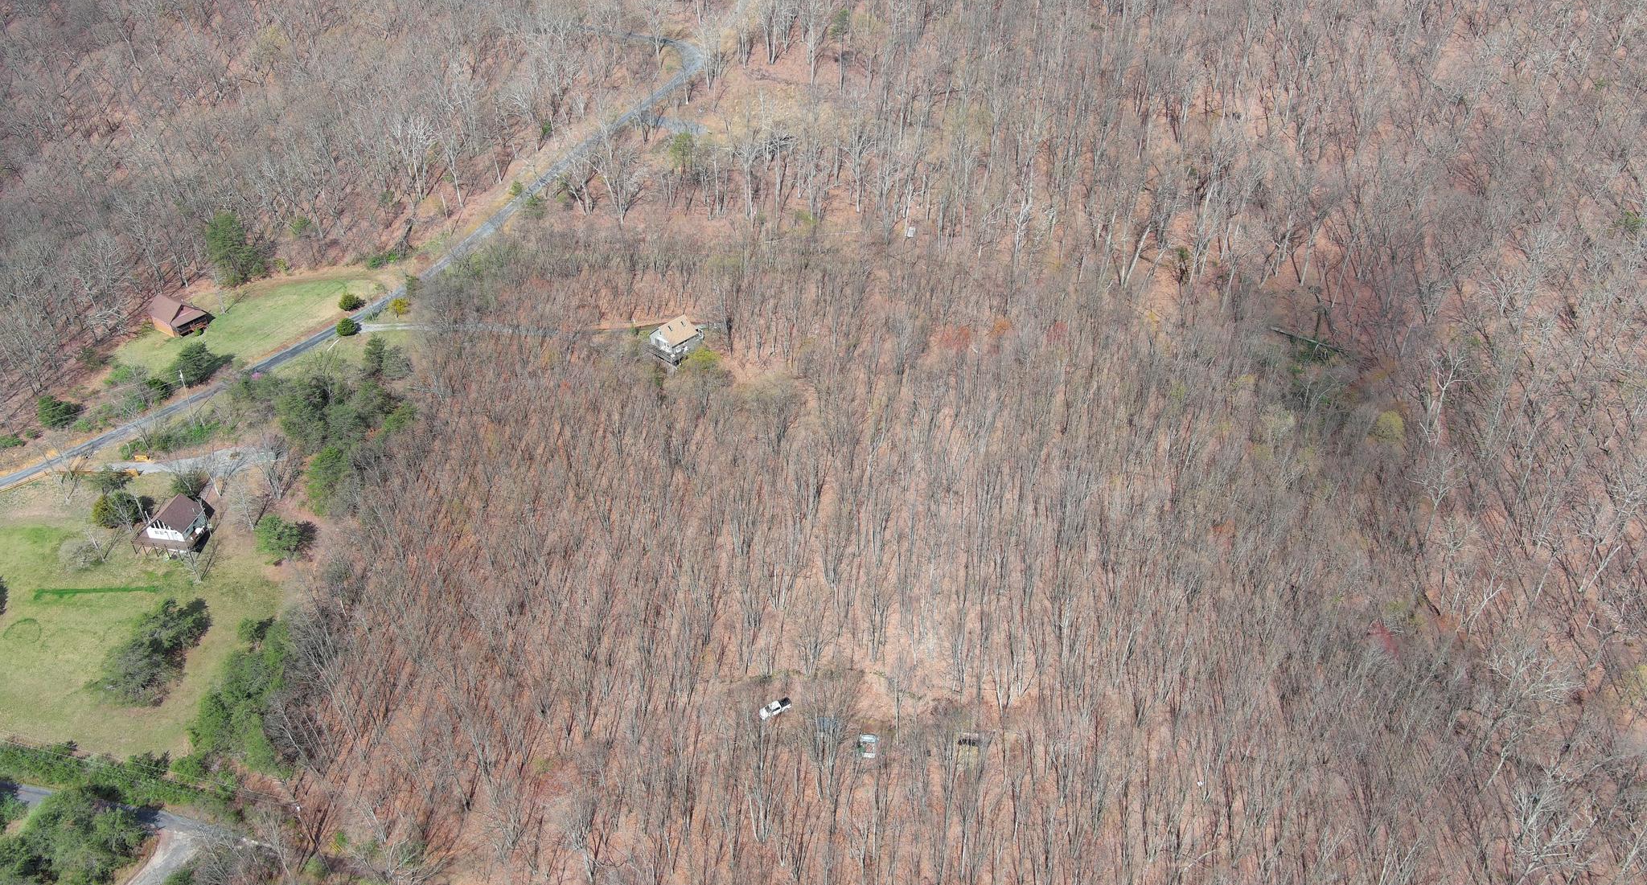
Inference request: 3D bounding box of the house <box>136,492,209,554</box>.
[{"bbox_3d":[-121.440,15.440,247.490,11.220,8.020,9.250,6,37,7],"label":"house"}]

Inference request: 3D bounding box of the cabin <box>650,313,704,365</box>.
[{"bbox_3d":[-32.700,-22.520,288.420,8.350,7.570,9.960,27,44,31],"label":"cabin"}]

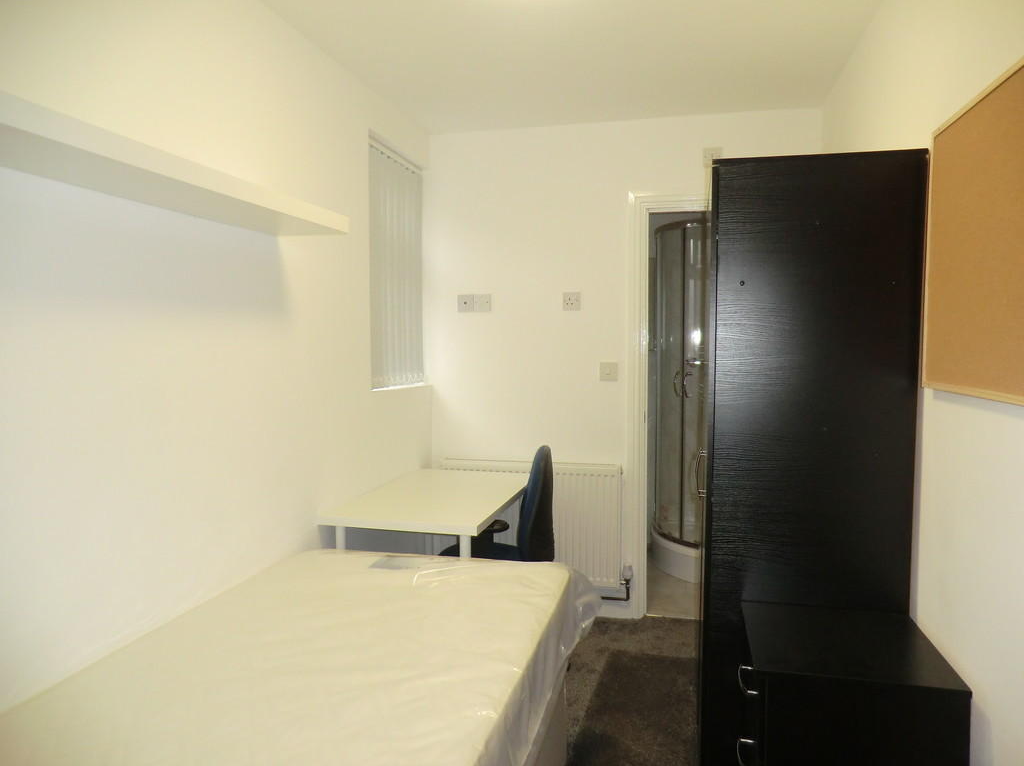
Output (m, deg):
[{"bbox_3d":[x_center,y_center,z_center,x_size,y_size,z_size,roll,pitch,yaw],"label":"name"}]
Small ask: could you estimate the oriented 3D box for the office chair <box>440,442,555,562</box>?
[{"bbox_3d":[-0.099,0.728,2.989,0.600,0.950,0.600,1,4,8],"label":"office chair"}]

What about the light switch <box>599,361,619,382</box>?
[{"bbox_3d":[0.471,-0.053,3.434,0.086,0.086,0.012,1,3,14],"label":"light switch"}]

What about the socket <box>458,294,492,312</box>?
[{"bbox_3d":[-0.189,-0.401,3.590,0.175,0.089,0.014,1,4,14],"label":"socket"}]

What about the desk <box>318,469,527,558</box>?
[{"bbox_3d":[-0.297,0.827,2.976,0.590,0.753,0.975,1,4,14],"label":"desk"}]

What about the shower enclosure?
[{"bbox_3d":[1.248,0.105,4.334,0.820,2.030,0.820,1,4,14],"label":"shower enclosure"}]

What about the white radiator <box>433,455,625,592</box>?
[{"bbox_3d":[0.080,0.680,3.525,0.910,0.585,0.100,1,4,14],"label":"white radiator"}]

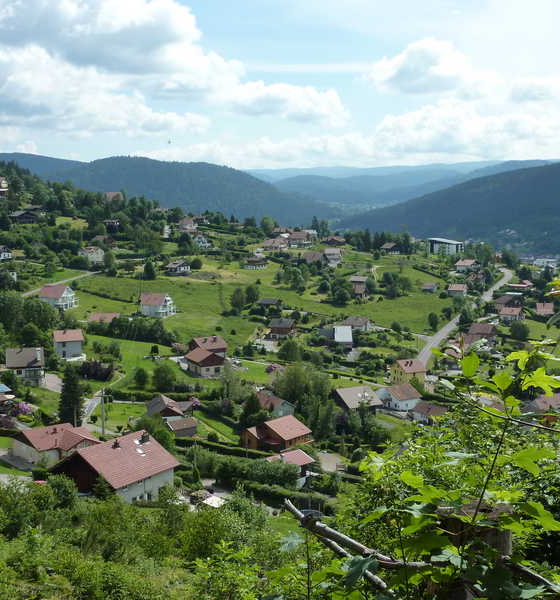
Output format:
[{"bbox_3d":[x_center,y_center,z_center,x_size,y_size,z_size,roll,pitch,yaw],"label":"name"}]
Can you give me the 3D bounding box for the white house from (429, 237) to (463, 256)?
[{"bbox_3d":[144.480,-45.500,805.890,11.000,14.000,34.000,-5,9,-35],"label":"white house"}]

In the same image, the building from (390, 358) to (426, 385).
[{"bbox_3d":[48.090,28.020,350.000,9.900,10.200,10.600,-3,8,-22],"label":"building"}]

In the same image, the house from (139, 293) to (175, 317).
[{"bbox_3d":[-50.600,1.800,380.700,11.300,8.900,9.600,4,8,28],"label":"house"}]

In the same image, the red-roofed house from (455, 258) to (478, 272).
[{"bbox_3d":[125.700,-22.600,620.100,11.000,7.500,10.000,5,9,34],"label":"red-roofed house"}]

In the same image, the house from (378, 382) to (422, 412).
[{"bbox_3d":[39.800,31.800,307.800,9.600,6.900,11.800,-5,9,-32],"label":"house"}]

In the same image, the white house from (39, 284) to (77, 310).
[{"bbox_3d":[-83.870,-0.950,350.000,11.000,8.400,9.200,2,7,16],"label":"white house"}]

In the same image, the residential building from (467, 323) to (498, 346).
[{"bbox_3d":[90.313,15.156,412.000,9.800,8.800,9.200,4,8,26],"label":"residential building"}]

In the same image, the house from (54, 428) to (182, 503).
[{"bbox_3d":[-27.210,27.620,152.000,15.000,8.600,15.000,5,9,34],"label":"house"}]

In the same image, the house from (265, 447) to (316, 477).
[{"bbox_3d":[0.450,27.600,151.000,8.000,5.300,7.500,-7,11,-45],"label":"house"}]

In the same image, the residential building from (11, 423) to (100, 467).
[{"bbox_3d":[-38.270,24.490,158.000,12.320,5.460,10.270,-5,8,-35],"label":"residential building"}]

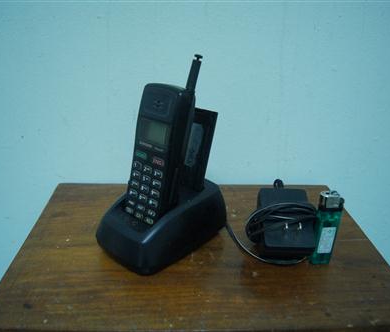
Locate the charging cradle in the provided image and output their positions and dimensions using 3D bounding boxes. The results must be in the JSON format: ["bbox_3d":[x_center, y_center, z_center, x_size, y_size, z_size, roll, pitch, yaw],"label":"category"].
[{"bbox_3d":[-0.034,0.052,0.402,0.078,0.045,0.121,22,32,37],"label":"charging cradle"}]

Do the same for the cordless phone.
[{"bbox_3d":[-0.031,-0.024,0.375,0.048,0.171,0.041,18,15,33],"label":"cordless phone"}]

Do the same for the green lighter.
[{"bbox_3d":[0.123,0.058,0.353,0.021,0.079,0.011,2,25,2],"label":"green lighter"}]

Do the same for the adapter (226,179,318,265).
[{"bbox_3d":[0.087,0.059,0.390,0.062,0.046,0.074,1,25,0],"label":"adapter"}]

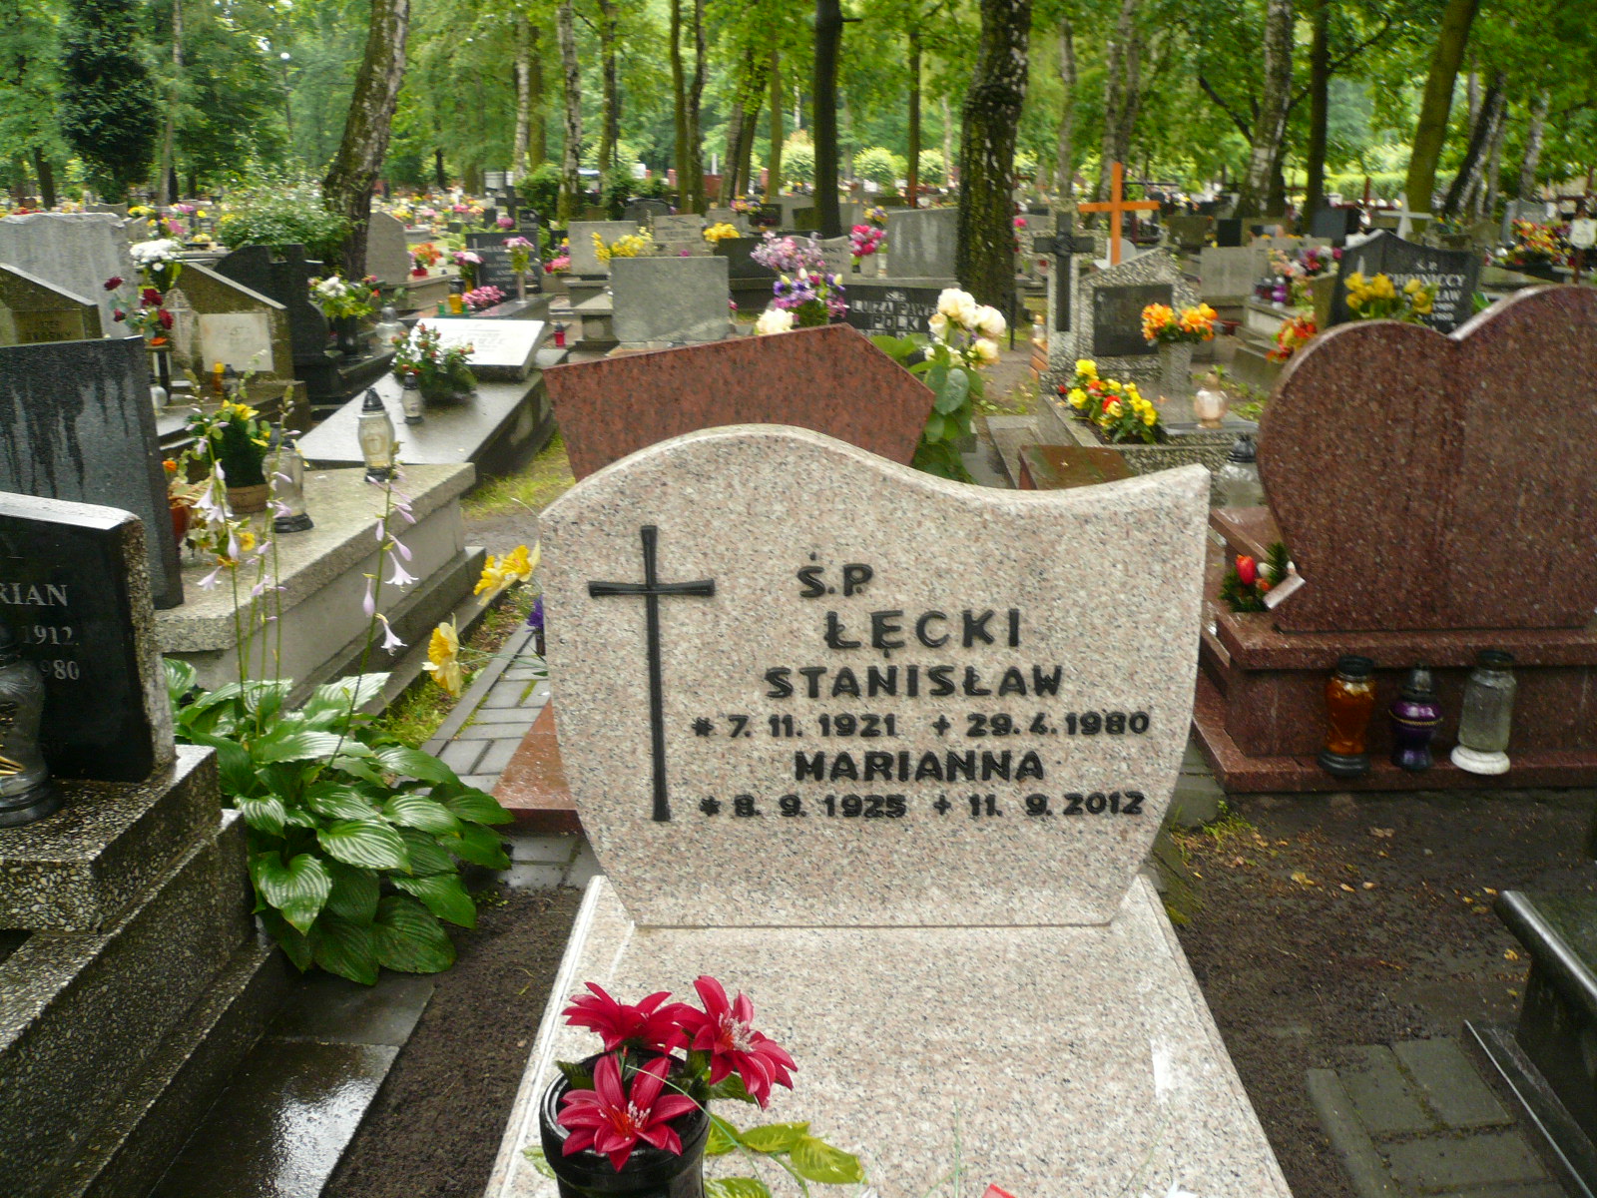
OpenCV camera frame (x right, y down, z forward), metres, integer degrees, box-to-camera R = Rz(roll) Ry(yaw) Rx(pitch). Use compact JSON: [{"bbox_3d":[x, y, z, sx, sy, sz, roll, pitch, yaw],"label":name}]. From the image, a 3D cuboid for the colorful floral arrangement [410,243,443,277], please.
[{"bbox_3d":[-4.461,-4.072,15.500,0.390,0.390,0.360,-1,18,1],"label":"colorful floral arrangement"}]

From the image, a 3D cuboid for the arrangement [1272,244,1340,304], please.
[{"bbox_3d":[3.926,-2.497,10.000,0.530,0.460,0.420,-1,18,1],"label":"arrangement"}]

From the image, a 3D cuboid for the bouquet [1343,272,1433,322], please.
[{"bbox_3d":[3.468,-1.758,7.600,0.490,0.360,0.360,-1,18,1],"label":"bouquet"}]

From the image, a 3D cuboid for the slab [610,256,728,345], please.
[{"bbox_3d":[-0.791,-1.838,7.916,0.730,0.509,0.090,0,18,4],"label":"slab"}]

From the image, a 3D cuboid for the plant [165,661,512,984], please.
[{"bbox_3d":[-0.877,0.381,2.430,0.640,0.430,0.600,-1,18,1],"label":"plant"}]

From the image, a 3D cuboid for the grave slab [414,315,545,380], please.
[{"bbox_3d":[-1.760,-1.333,6.925,0.710,0.070,0.505,1,38,5],"label":"grave slab"}]

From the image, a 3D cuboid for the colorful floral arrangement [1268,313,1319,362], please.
[{"bbox_3d":[2.770,-1.447,7.225,0.300,0.304,0.250,0,18,2],"label":"colorful floral arrangement"}]

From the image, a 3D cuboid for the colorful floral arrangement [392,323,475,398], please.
[{"bbox_3d":[-1.978,-1.281,7.000,0.430,0.350,0.380,-1,18,1],"label":"colorful floral arrangement"}]

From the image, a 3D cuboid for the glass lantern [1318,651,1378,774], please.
[{"bbox_3d":[1.218,0.261,2.867,0.115,0.273,0.115,0,18,2],"label":"glass lantern"}]

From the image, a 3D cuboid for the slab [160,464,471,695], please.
[{"bbox_3d":[-1.681,-0.042,3.736,1.000,0.385,1.560,1,19,6],"label":"slab"}]

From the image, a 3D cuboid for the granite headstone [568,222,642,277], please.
[{"bbox_3d":[-1.808,-3.260,12.039,0.671,0.486,0.120,0,18,4],"label":"granite headstone"}]

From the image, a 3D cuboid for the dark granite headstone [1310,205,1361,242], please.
[{"bbox_3d":[7.484,-5.189,18.000,0.720,0.600,0.130,-1,18,1],"label":"dark granite headstone"}]

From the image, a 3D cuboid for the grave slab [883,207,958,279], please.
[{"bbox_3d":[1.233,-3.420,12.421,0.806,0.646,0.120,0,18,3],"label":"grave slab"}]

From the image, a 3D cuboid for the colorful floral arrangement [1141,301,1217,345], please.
[{"bbox_3d":[1.830,-1.310,6.212,0.366,0.213,0.250,0,18,2],"label":"colorful floral arrangement"}]

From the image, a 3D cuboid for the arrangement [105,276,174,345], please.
[{"bbox_3d":[-3.145,-1.372,6.169,0.328,0.327,0.280,1,18,5],"label":"arrangement"}]

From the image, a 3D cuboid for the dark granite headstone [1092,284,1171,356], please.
[{"bbox_3d":[1.677,-1.395,6.473,0.396,0.349,0.050,-1,18,0],"label":"dark granite headstone"}]

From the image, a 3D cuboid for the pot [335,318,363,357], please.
[{"bbox_3d":[-2.886,-1.683,8.300,0.180,0.260,0.180,-1,18,0],"label":"pot"}]

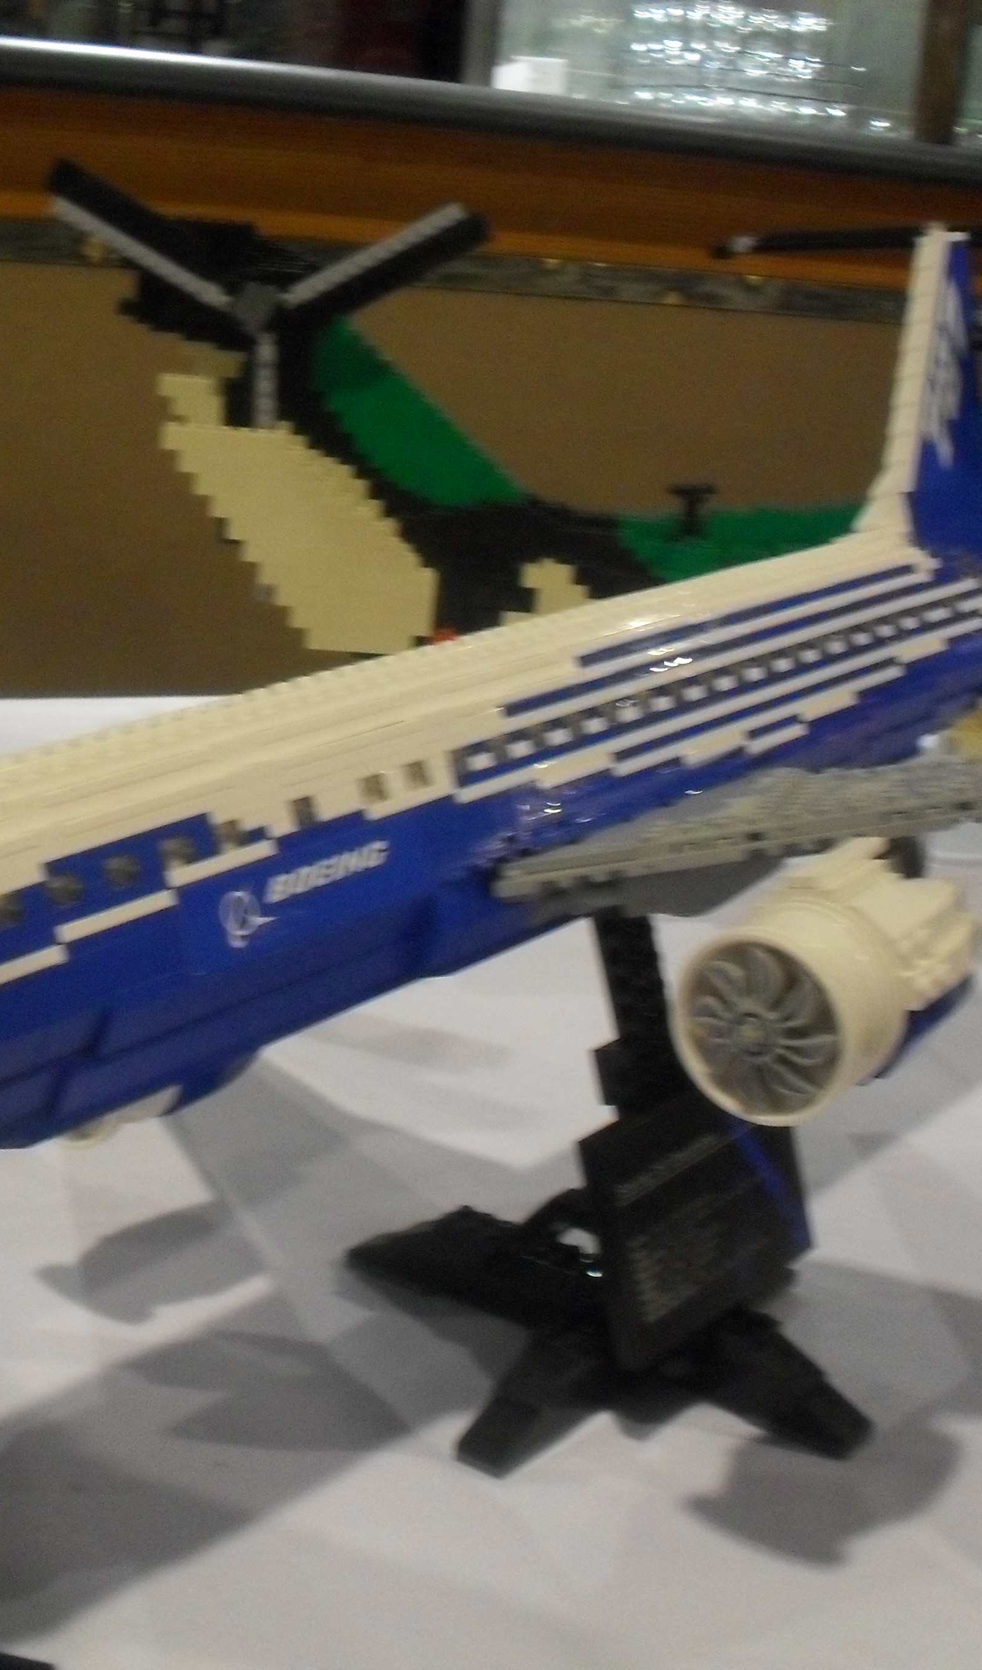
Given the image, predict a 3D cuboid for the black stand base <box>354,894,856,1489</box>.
[{"bbox_3d":[0.036,0.084,0.641,0.160,0.135,0.160,15,17,35],"label":"black stand base"}]

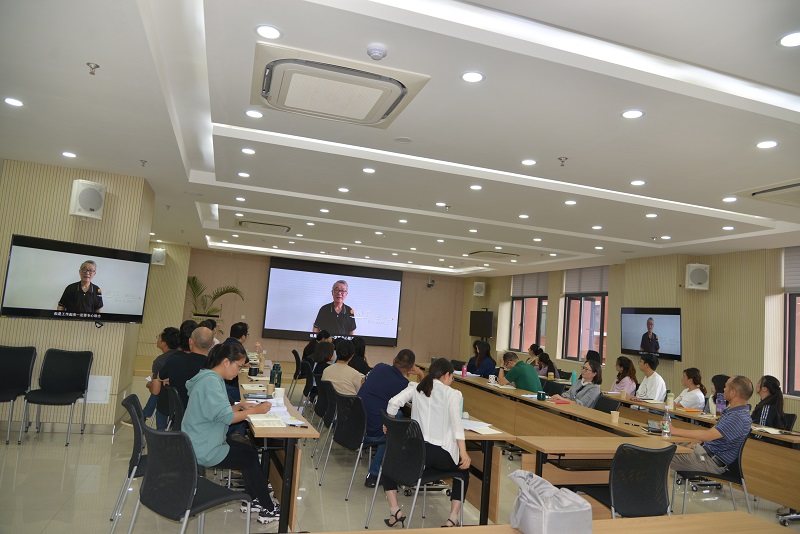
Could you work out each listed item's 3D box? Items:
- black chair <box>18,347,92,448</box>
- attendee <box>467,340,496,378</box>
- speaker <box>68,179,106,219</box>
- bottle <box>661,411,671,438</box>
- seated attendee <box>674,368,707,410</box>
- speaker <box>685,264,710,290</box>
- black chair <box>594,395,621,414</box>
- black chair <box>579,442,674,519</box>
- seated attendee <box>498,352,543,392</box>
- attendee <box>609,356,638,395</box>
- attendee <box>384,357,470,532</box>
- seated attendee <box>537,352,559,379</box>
[{"bbox_3d":[-3.620,1.366,5.634,0.470,0.870,0.560,6,-5,-13],"label":"black chair"},{"bbox_3d":[1.115,1.730,7.845,0.711,1.255,0.474,1,-6,31],"label":"attendee"},{"bbox_3d":[-3.407,-0.732,5.801,0.285,0.360,0.200,9,1,-40],"label":"speaker"},{"bbox_3d":[2.160,1.253,4.318,0.066,0.239,0.066,6,-6,-17],"label":"bottle"},{"bbox_3d":[3.458,1.844,6.517,0.720,1.210,0.500,5,-5,-5],"label":"seated attendee"},{"bbox_3d":[4.537,0.165,8.172,0.280,0.360,0.200,3,3,13],"label":"speaker"},{"bbox_3d":[1.890,1.760,5.409,0.534,0.869,0.454,6,-5,-15],"label":"black chair"},{"bbox_3d":[1.464,1.552,3.541,0.454,0.869,0.534,6,-6,-17],"label":"black chair"},{"bbox_3d":[1.442,1.672,6.612,0.751,1.195,0.514,3,-5,15],"label":"seated attendee"},{"bbox_3d":[2.946,1.843,7.204,0.711,1.205,0.474,4,-5,11],"label":"attendee"},{"bbox_3d":[0.236,1.337,4.055,0.620,1.250,0.660,5,-5,0],"label":"attendee"},{"bbox_3d":[2.414,2.000,8.926,0.711,1.146,0.464,3,-6,17],"label":"seated attendee"}]

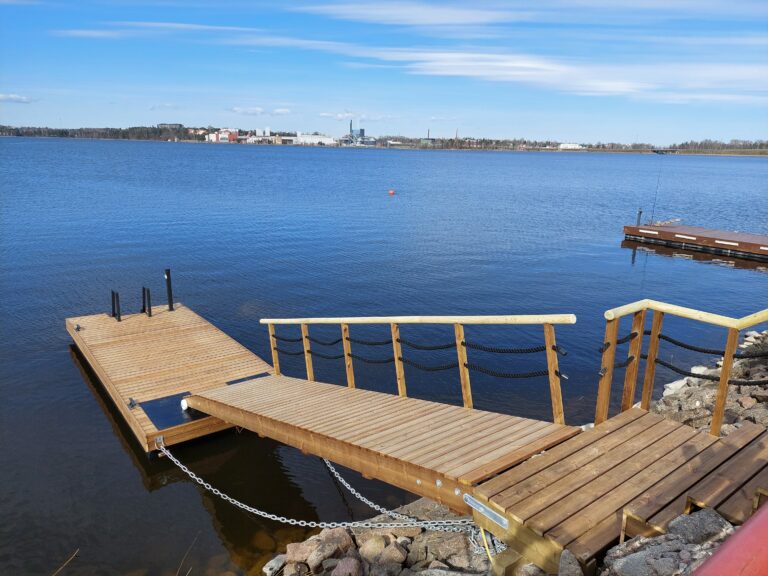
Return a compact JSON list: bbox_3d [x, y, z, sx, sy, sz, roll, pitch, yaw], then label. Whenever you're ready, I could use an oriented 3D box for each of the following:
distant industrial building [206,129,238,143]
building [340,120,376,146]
[{"bbox_3d":[-265.915,-251.096,876.778,50.086,21.913,38.000,-3,16,-16],"label":"distant industrial building"},{"bbox_3d":[-45.023,-272.788,940.191,60.334,43.575,42.000,0,15,-3],"label":"building"}]

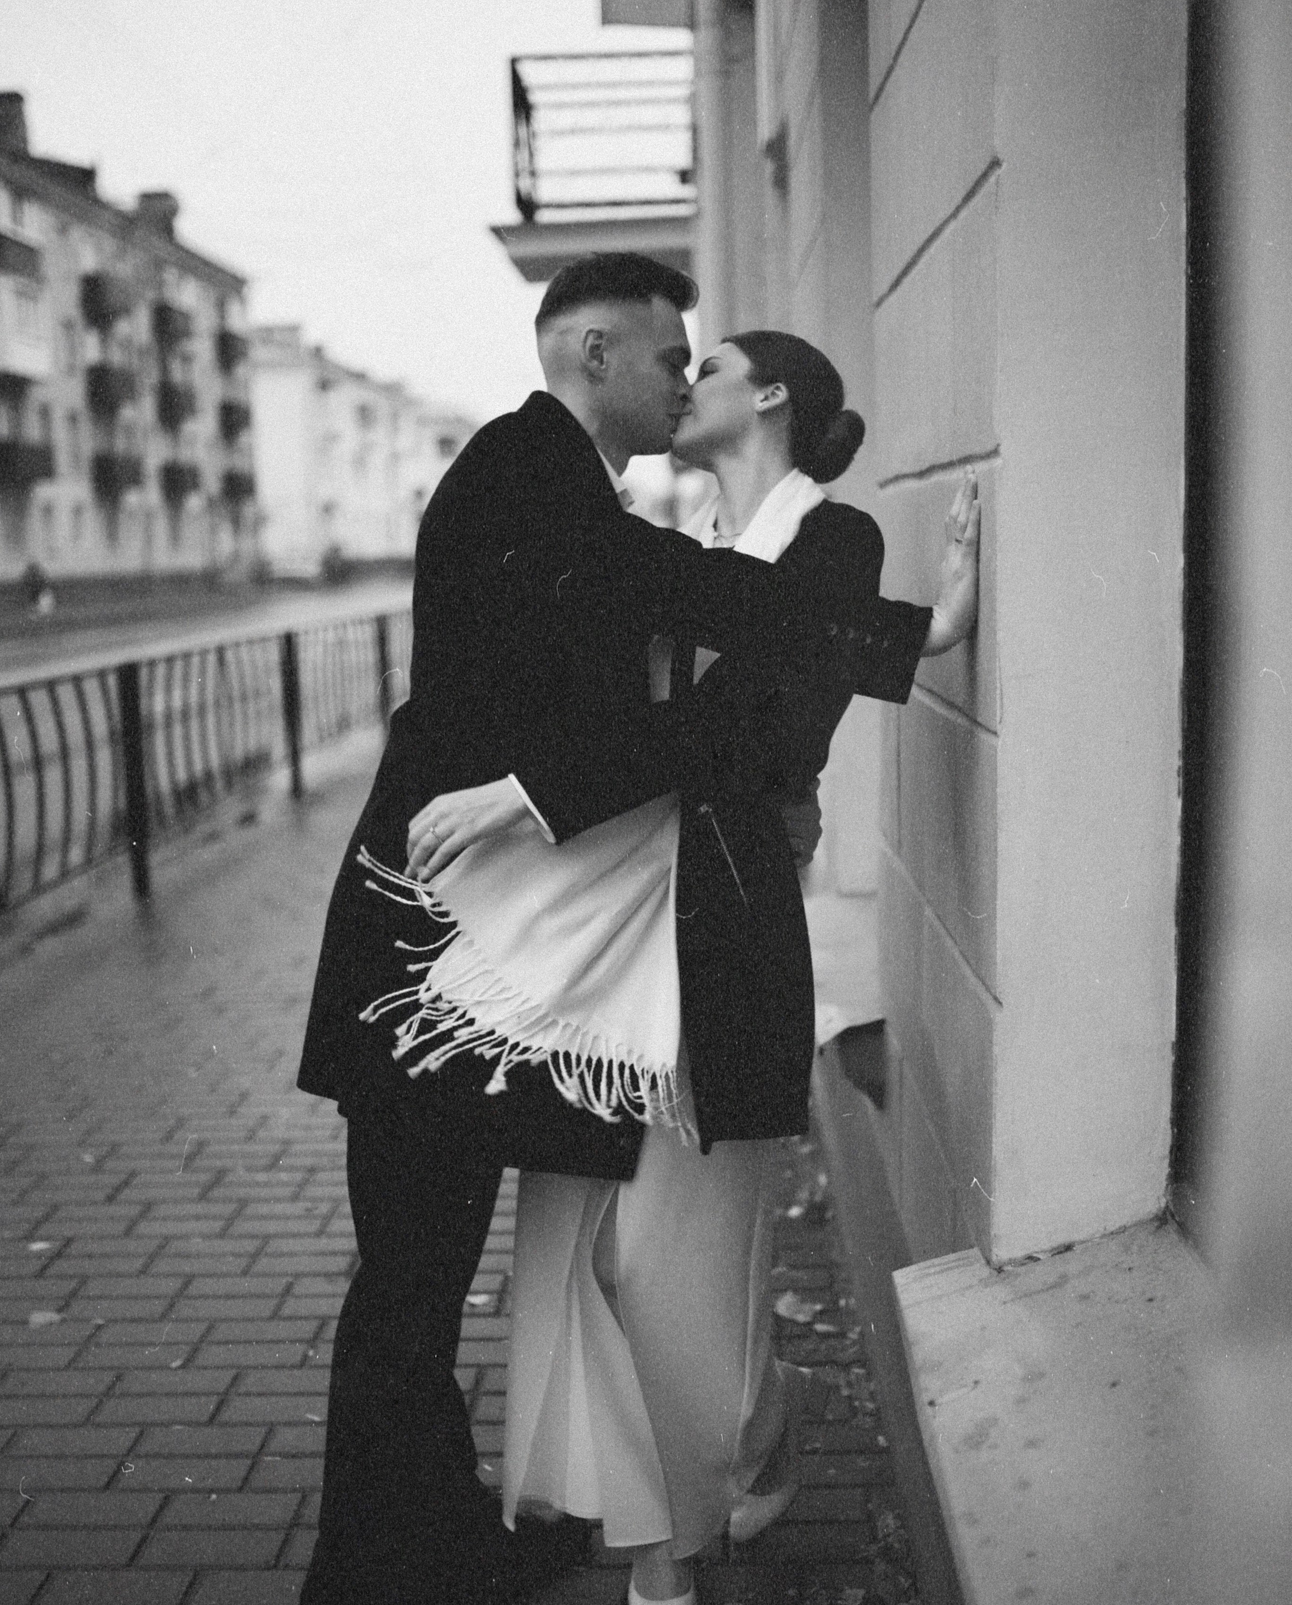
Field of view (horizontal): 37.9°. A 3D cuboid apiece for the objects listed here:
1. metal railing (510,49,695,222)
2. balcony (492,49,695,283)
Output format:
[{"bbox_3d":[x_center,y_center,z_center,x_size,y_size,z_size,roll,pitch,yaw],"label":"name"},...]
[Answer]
[{"bbox_3d":[-0.212,-4.238,12.444,1.175,1.020,1.400,-2,8,1],"label":"metal railing"},{"bbox_3d":[-0.279,-4.152,12.457,1.315,1.190,1.680,-2,8,1],"label":"balcony"}]

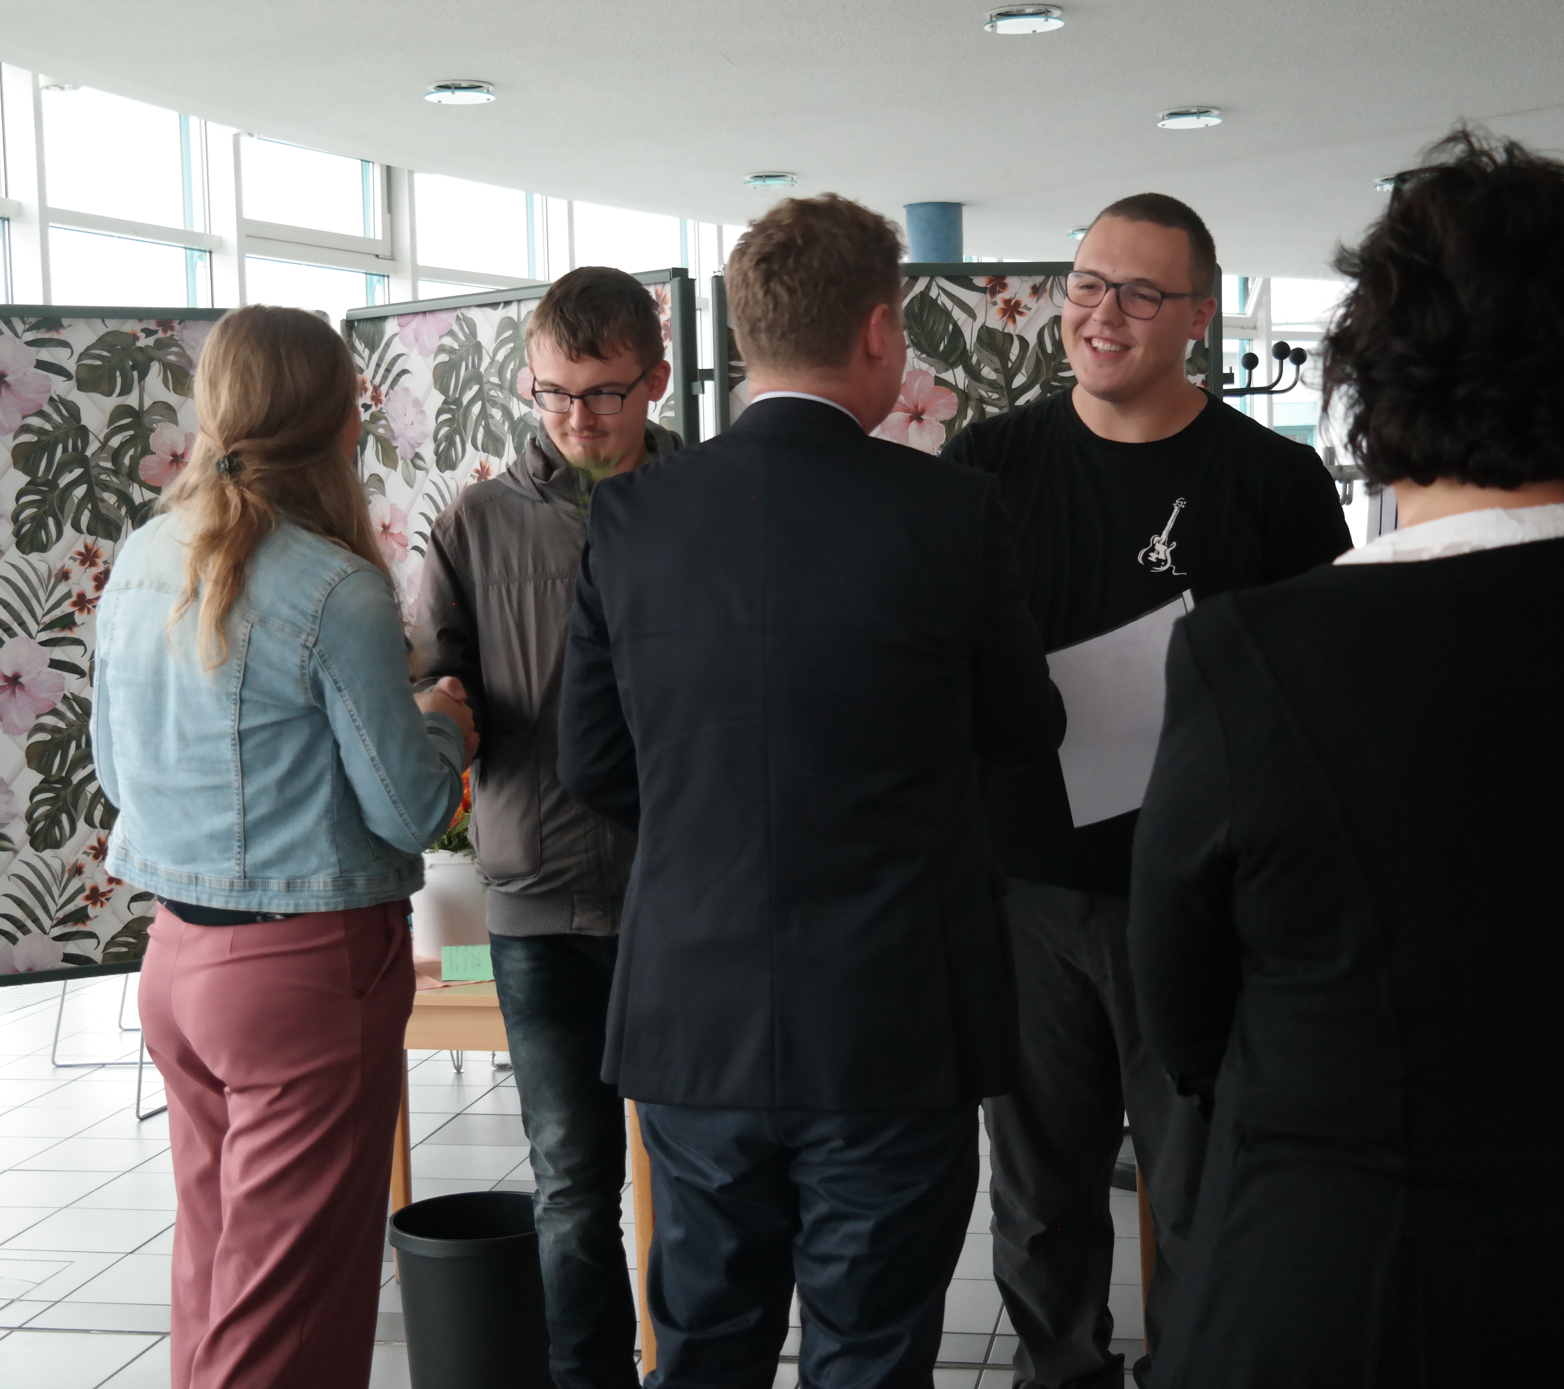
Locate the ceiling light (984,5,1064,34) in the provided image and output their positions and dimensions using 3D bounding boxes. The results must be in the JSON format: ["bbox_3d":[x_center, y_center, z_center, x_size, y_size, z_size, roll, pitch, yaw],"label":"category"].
[{"bbox_3d":[0.749,-2.081,7.321,0.247,0.045,0.247,-1,4,11],"label":"ceiling light"}]

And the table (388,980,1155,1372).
[{"bbox_3d":[-0.099,0.797,4.063,1.560,0.730,0.820,-1,4,11],"label":"table"}]

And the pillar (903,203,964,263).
[{"bbox_3d":[0.788,-0.854,11.621,0.275,3.030,0.275,-1,4,11],"label":"pillar"}]

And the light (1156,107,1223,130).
[{"bbox_3d":[1.574,-2.220,9.142,0.247,0.045,0.247,-1,4,11],"label":"light"}]

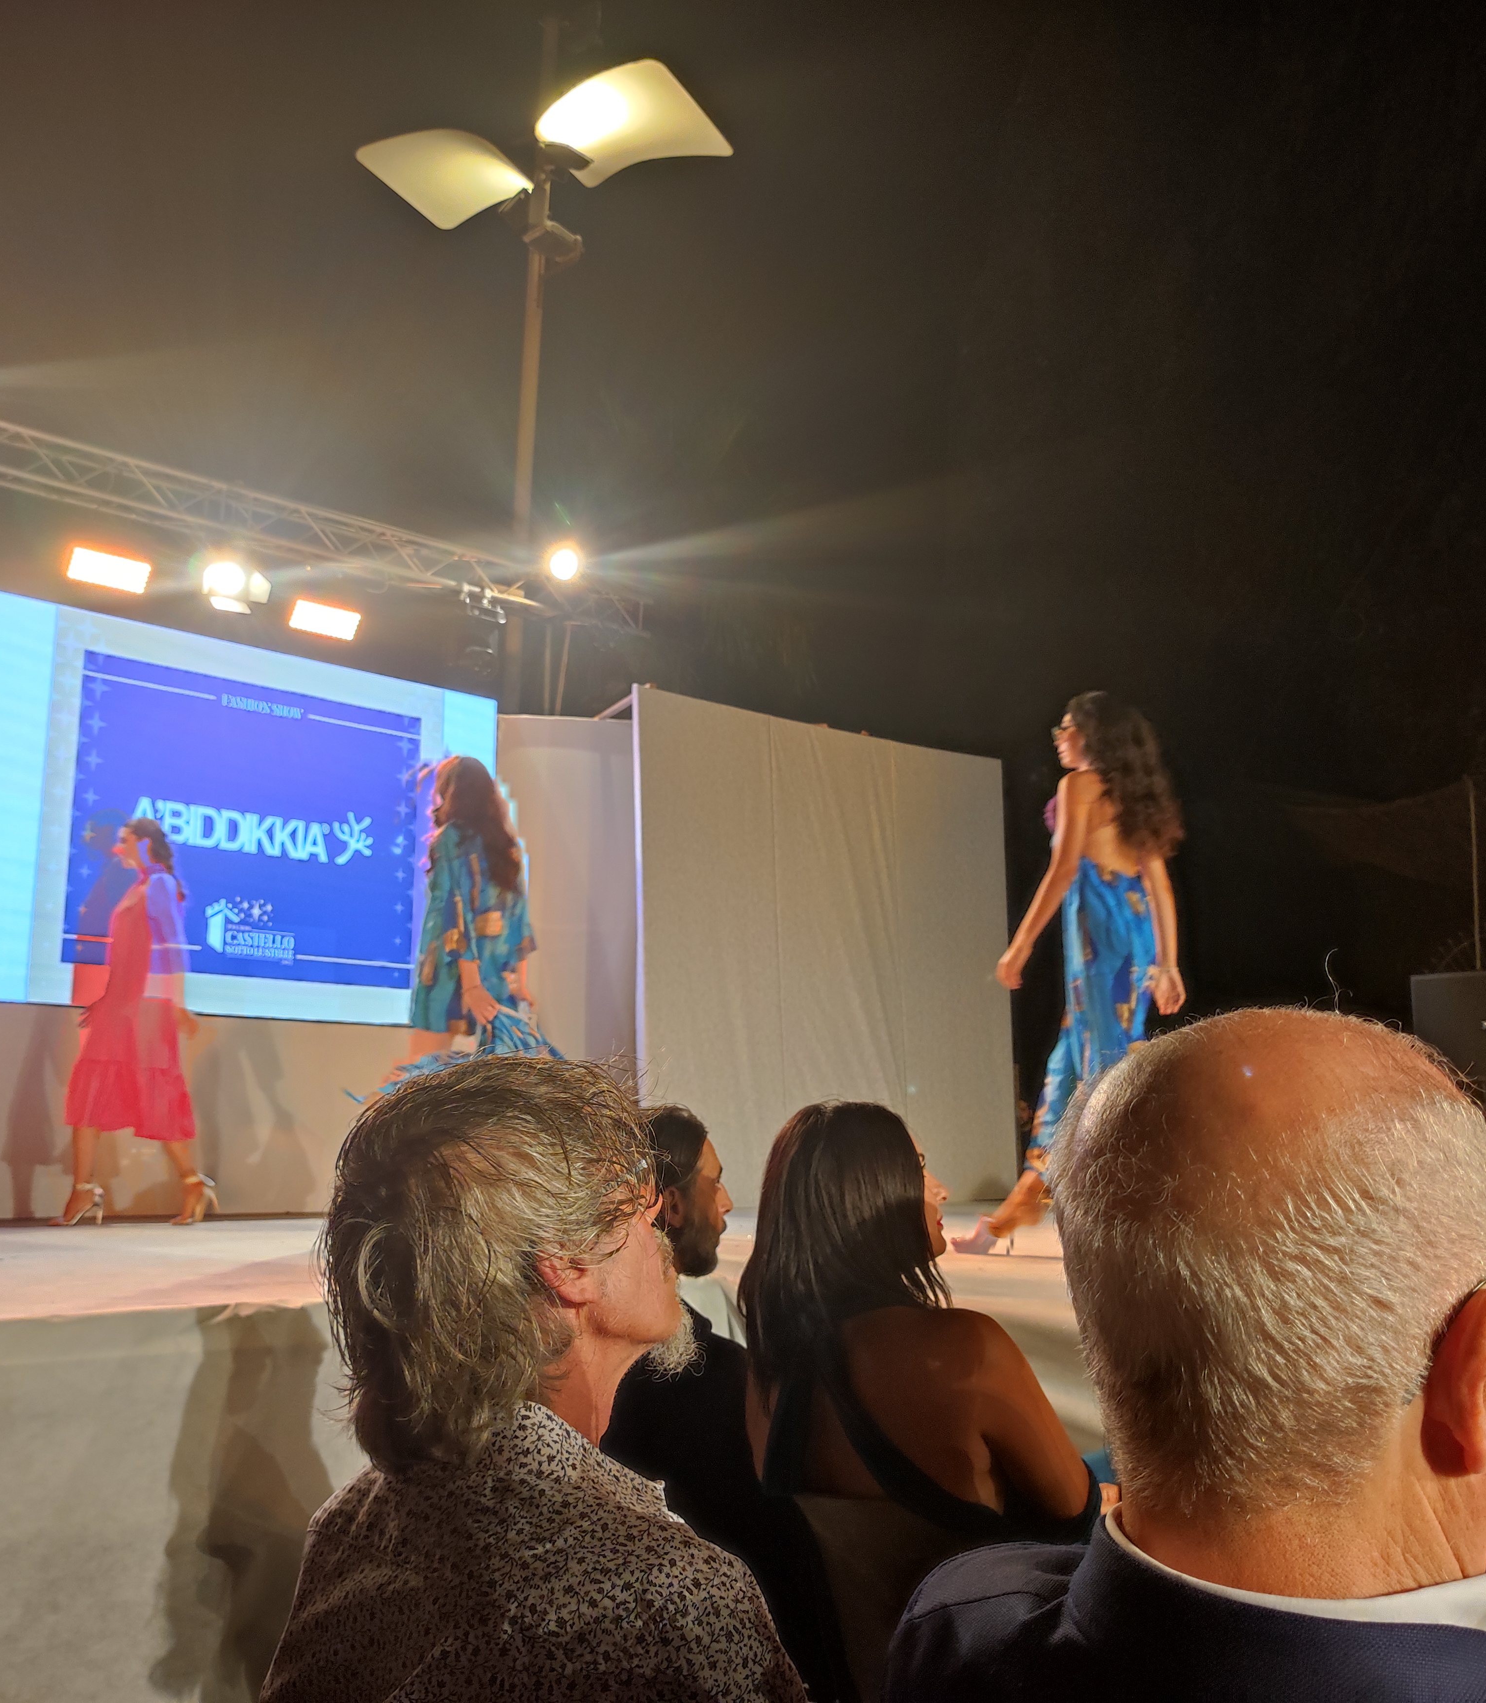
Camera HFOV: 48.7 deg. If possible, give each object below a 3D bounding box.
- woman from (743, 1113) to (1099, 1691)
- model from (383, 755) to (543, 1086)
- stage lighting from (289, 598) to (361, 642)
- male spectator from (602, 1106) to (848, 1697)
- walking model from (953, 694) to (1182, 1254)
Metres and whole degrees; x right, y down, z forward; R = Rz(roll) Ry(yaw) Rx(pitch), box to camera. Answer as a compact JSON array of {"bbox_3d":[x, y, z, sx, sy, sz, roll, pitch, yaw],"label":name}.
[{"bbox_3d":[0.286,0.991,2.278,0.500,1.300,0.780,-9,-13,42],"label":"woman"},{"bbox_3d":[-1.001,0.514,5.949,0.580,1.760,0.500,-9,-13,42],"label":"model"},{"bbox_3d":[-2.184,-1.211,8.507,0.360,0.180,0.150,8,17,-40],"label":"stage lighting"},{"bbox_3d":[0.078,1.050,2.613,0.780,1.300,0.520,7,-12,-38],"label":"male spectator"},{"bbox_3d":[1.046,0.361,5.090,0.500,1.740,0.720,8,-13,-42],"label":"walking model"}]

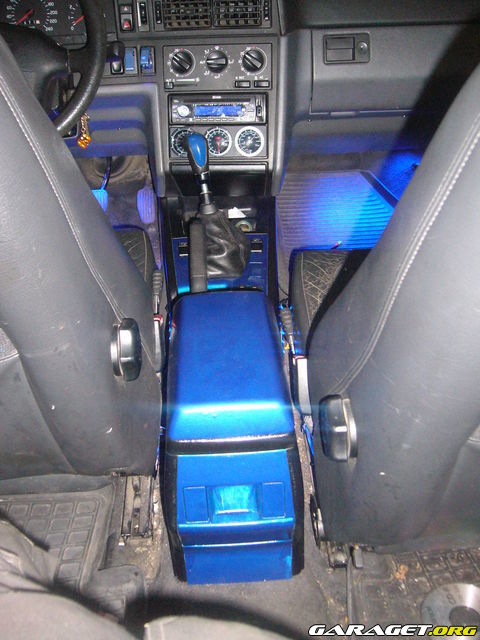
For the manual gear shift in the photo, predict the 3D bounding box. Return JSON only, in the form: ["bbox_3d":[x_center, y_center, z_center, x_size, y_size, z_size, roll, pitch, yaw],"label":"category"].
[{"bbox_3d":[-0.041,-0.208,1.190,0.118,0.242,0.130,-2,32,-4],"label":"manual gear shift"}]

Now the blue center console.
[{"bbox_3d":[-0.020,0.156,1.009,0.176,0.221,0.445,-2,32,-4],"label":"blue center console"}]

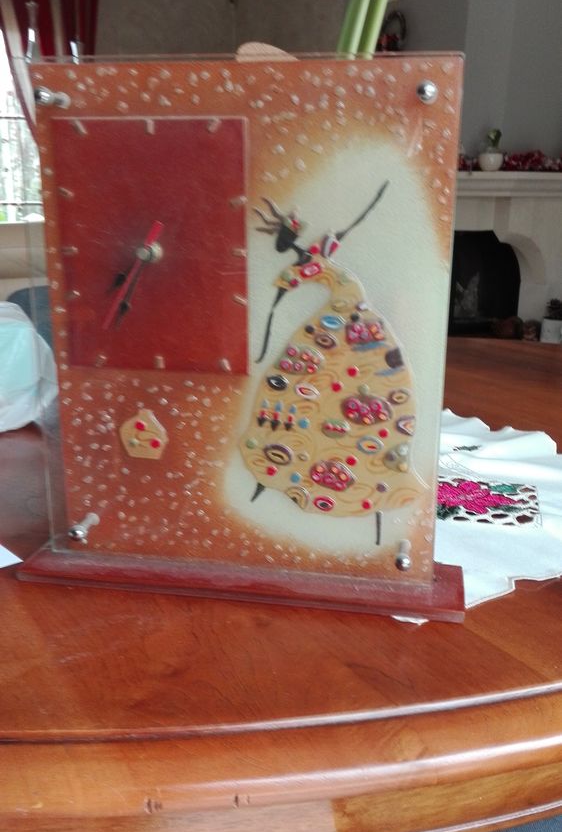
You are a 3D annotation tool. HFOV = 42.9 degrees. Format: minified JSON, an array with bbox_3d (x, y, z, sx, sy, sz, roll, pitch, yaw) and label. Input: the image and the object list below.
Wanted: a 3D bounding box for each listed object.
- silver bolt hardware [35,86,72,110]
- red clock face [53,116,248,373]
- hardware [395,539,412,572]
[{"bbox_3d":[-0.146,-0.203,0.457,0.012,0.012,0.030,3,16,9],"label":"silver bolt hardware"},{"bbox_3d":[-0.088,-0.112,0.483,0.133,0.168,0.010,3,16,9],"label":"red clock face"},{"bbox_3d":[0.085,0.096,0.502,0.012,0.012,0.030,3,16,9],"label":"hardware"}]

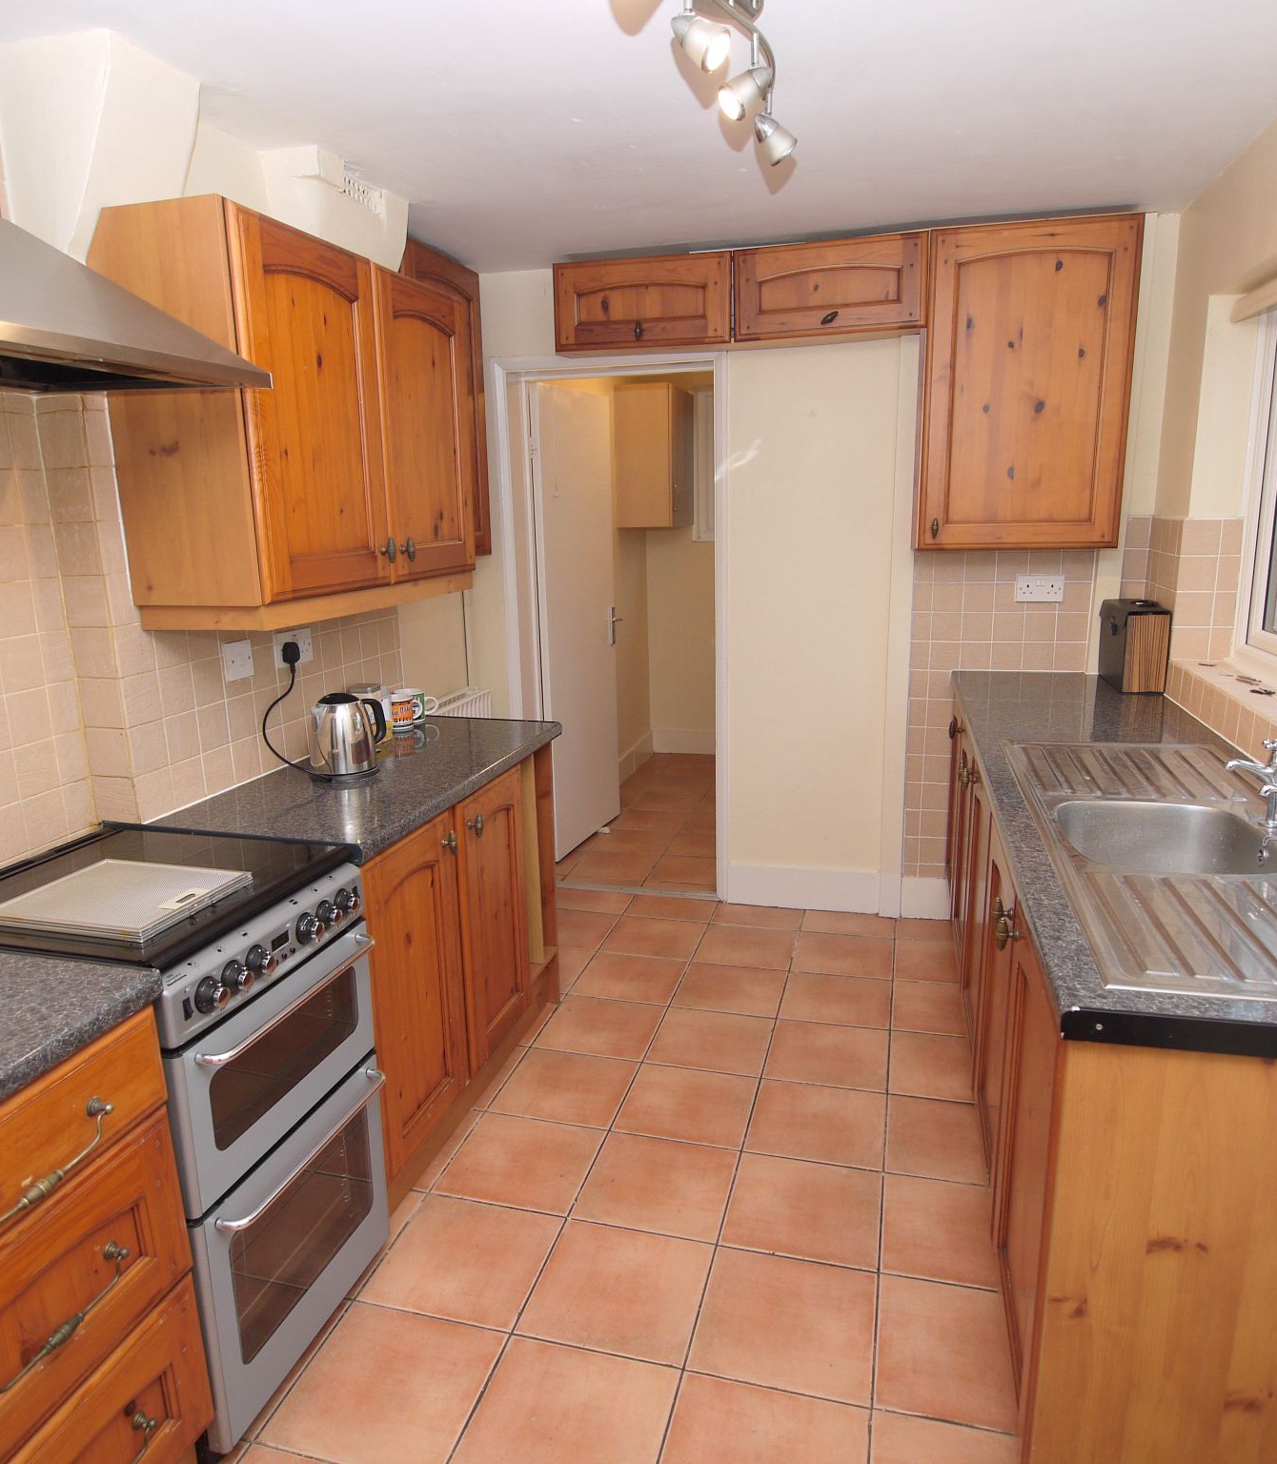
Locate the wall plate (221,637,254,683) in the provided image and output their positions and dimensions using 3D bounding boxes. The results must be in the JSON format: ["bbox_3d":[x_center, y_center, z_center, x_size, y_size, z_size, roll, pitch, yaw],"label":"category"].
[{"bbox_3d":[-0.924,-0.165,2.348,0.010,0.087,0.090,2,13,15],"label":"wall plate"}]

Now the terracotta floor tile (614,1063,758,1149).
[{"bbox_3d":[0.133,0.969,2.644,0.327,0.010,0.327,2,13,15],"label":"terracotta floor tile"}]

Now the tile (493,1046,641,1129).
[{"bbox_3d":[-0.188,0.957,2.728,0.327,0.010,0.327,2,13,15],"label":"tile"}]

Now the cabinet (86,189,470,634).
[{"bbox_3d":[-0.724,-0.678,2.374,0.295,0.769,1.002,2,13,15],"label":"cabinet"}]

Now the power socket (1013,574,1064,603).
[{"bbox_3d":[1.355,-0.481,3.431,0.148,0.087,0.012,2,13,15],"label":"power socket"}]

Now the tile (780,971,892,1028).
[{"bbox_3d":[0.620,0.842,3.169,0.328,0.010,0.328,3,13,15],"label":"tile"}]

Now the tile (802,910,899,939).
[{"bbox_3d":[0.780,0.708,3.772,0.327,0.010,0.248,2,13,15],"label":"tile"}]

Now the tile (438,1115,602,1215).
[{"bbox_3d":[-0.273,1.011,2.387,0.325,0.010,0.325,2,13,15],"label":"tile"}]

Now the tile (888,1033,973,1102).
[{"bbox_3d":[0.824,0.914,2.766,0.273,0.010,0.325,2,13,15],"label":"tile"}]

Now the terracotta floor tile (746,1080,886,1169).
[{"bbox_3d":[0.453,0.986,2.558,0.328,0.010,0.328,3,13,15],"label":"terracotta floor tile"}]

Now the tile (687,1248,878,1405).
[{"bbox_3d":[0.283,1.123,1.936,0.327,0.010,0.327,2,13,15],"label":"tile"}]

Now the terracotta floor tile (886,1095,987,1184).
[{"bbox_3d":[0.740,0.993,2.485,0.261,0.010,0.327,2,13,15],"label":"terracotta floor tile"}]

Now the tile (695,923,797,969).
[{"bbox_3d":[0.381,0.752,3.547,0.325,0.010,0.325,2,13,15],"label":"tile"}]

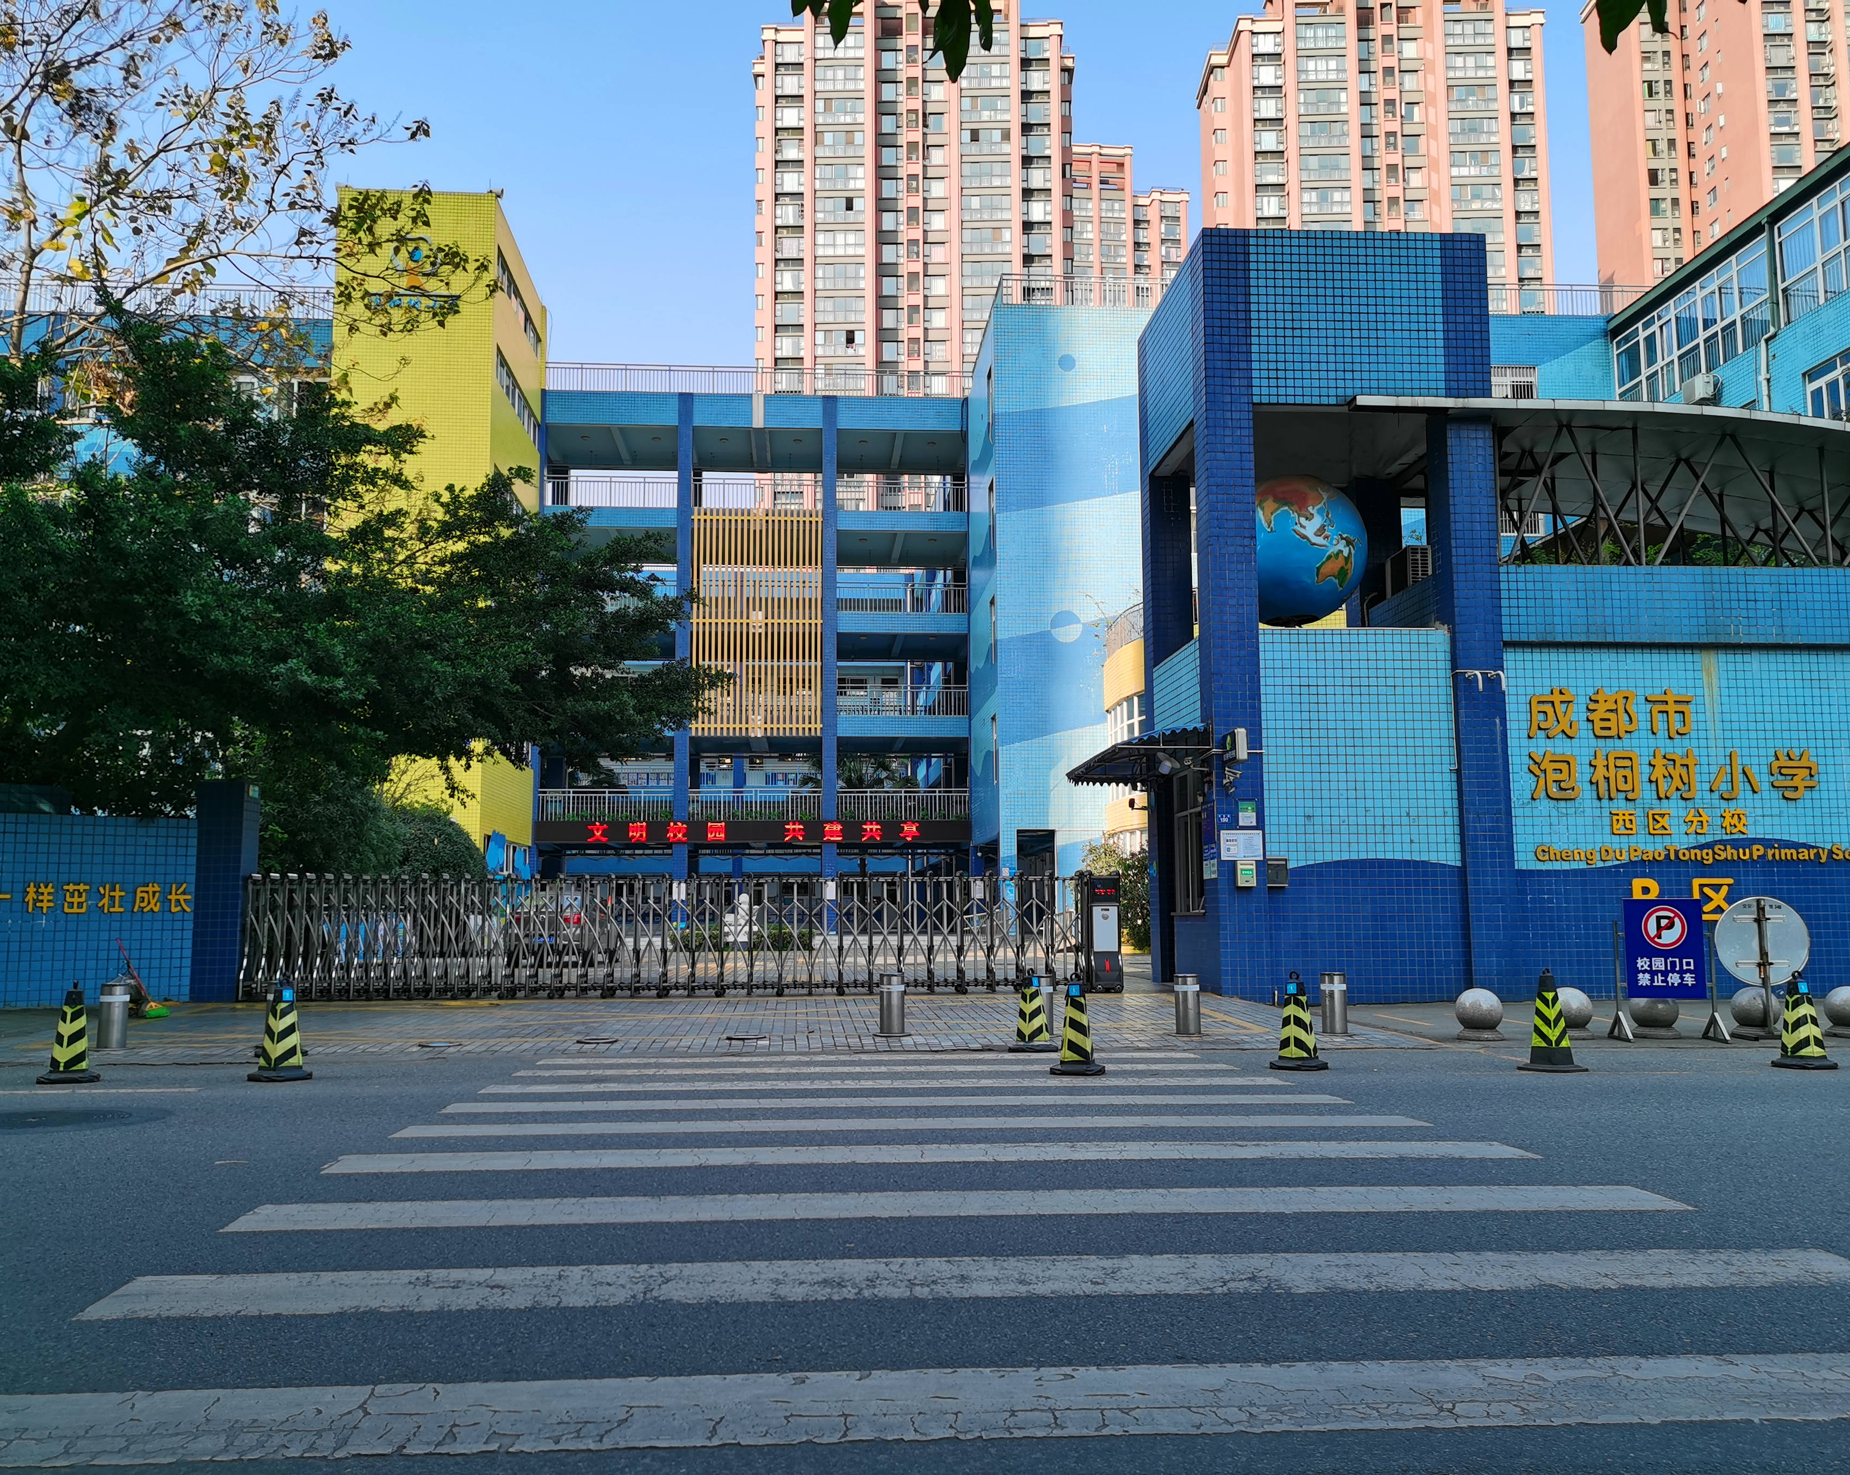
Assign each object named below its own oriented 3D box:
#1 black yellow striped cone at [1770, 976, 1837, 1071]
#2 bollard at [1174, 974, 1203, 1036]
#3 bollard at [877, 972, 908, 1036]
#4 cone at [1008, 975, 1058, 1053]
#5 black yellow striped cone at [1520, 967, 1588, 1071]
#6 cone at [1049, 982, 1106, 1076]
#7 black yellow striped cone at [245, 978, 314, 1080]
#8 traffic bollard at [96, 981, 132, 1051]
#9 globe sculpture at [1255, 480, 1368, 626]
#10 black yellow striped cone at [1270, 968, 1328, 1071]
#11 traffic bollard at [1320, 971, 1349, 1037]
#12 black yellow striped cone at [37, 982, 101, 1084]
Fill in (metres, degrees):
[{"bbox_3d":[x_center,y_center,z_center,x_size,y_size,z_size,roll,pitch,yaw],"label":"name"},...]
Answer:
[{"bbox_3d":[6.047,1.929,10.587,0.390,0.680,0.390,-4,-7,29],"label":"black yellow striped cone"},{"bbox_3d":[2.386,2.401,13.930,0.235,0.555,0.235,-1,-6,9],"label":"bollard"},{"bbox_3d":[-0.304,2.422,13.930,0.235,0.555,0.235,0,-6,-1],"label":"bollard"},{"bbox_3d":[0.887,2.212,12.537,0.390,0.680,0.390,-1,-6,4],"label":"cone"},{"bbox_3d":[4.294,1.929,10.538,0.340,0.700,0.340,3,-7,-32],"label":"black yellow striped cone"},{"bbox_3d":[1.046,1.968,10.587,0.390,0.680,0.390,-1,-6,5],"label":"cone"},{"bbox_3d":[-4.414,1.997,10.537,0.390,0.680,0.390,4,-7,-32],"label":"black yellow striped cone"},{"bbox_3d":[-6.965,2.371,13.180,0.235,0.555,0.235,3,-7,-27],"label":"traffic bollard"},{"bbox_3d":[4.690,-2.379,19.600,1.900,1.900,1.900,-2,-6,14],"label":"globe sculpture"},{"bbox_3d":[2.583,1.950,10.637,0.390,0.680,0.390,-2,-6,13],"label":"black yellow striped cone"},{"bbox_3d":[3.682,2.382,13.830,0.235,0.555,0.235,-2,-6,15],"label":"traffic bollard"},{"bbox_3d":[-5.801,1.983,10.437,0.390,0.690,0.390,3,-7,-29],"label":"black yellow striped cone"}]

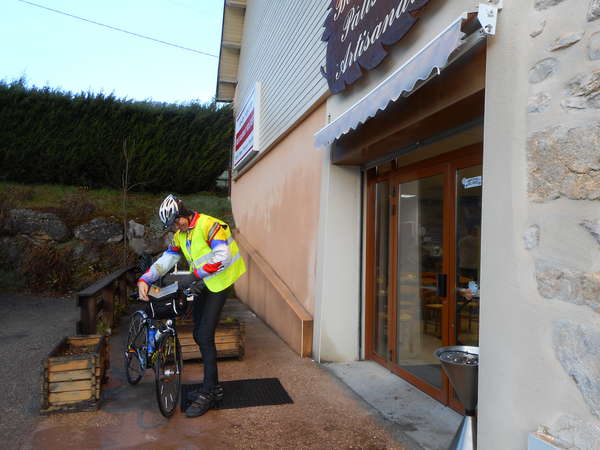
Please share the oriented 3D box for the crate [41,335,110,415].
[{"bbox_3d":[-1.917,1.280,3.782,0.433,0.453,0.670,2,-3,-17],"label":"crate"}]

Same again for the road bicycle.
[{"bbox_3d":[-1.296,1.016,3.791,0.453,1.005,1.635,3,-4,-36],"label":"road bicycle"}]

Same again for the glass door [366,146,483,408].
[{"bbox_3d":[1.158,0.465,4.109,0.099,2.167,2.246,2,-3,-17],"label":"glass door"}]

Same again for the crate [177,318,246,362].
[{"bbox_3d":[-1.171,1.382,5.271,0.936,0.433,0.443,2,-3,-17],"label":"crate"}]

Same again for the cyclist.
[{"bbox_3d":[-0.878,0.644,3.522,0.808,1.734,0.552,4,-4,-40],"label":"cyclist"}]

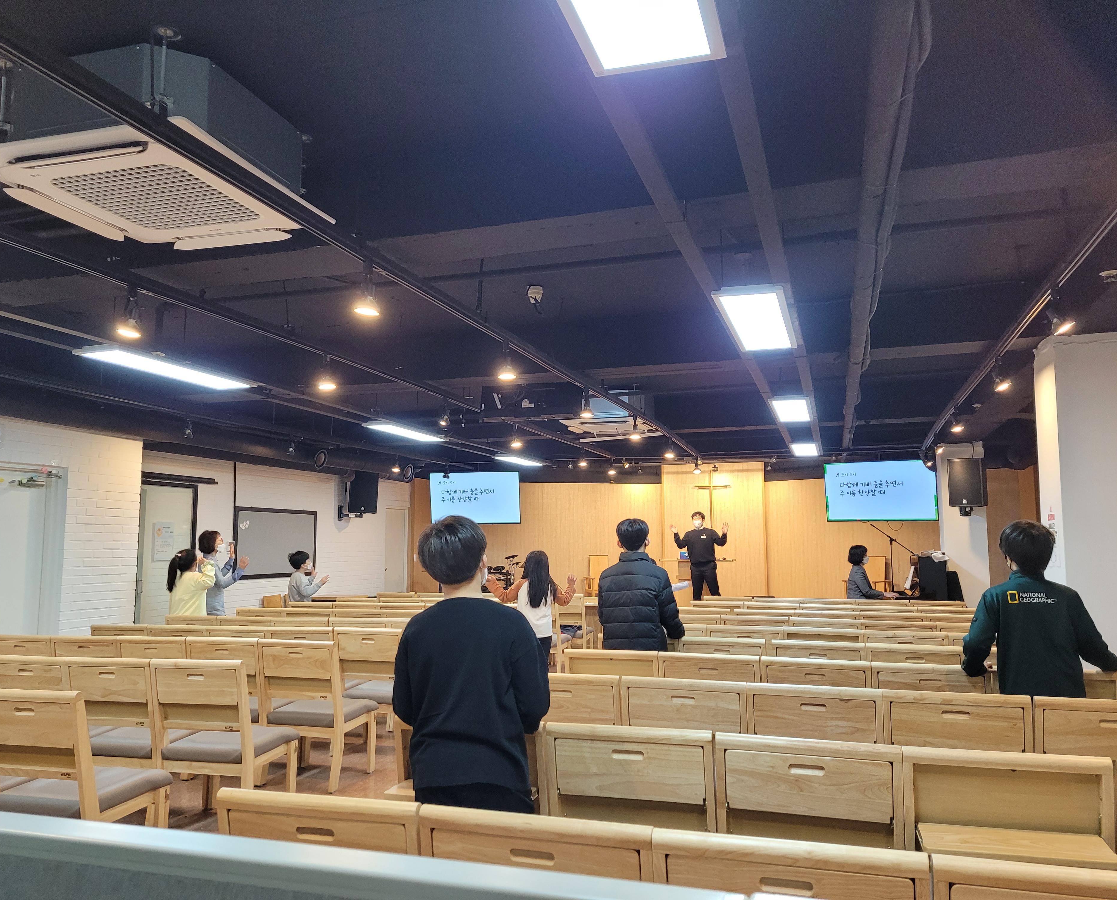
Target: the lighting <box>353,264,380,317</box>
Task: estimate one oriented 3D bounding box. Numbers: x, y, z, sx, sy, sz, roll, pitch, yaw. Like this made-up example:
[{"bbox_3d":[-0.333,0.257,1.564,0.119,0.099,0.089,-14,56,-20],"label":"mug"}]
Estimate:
[{"bbox_3d":[-0.787,-0.652,3.691,0.103,0.205,0.103,0,-6,0],"label":"lighting"}]

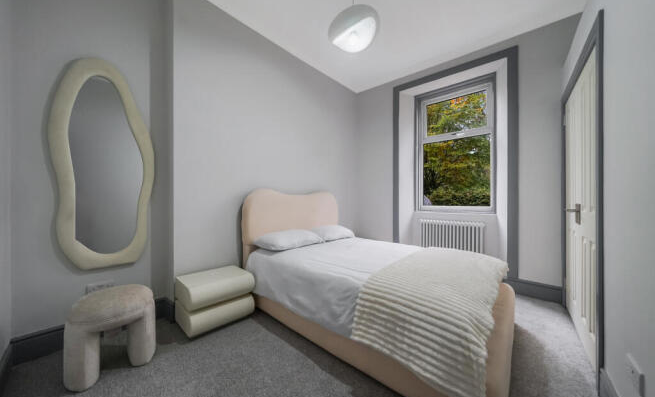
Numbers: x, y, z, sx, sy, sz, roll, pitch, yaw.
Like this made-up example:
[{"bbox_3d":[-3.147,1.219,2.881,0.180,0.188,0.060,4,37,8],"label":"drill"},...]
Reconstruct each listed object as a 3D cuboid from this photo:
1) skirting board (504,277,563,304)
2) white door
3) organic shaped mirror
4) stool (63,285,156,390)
[{"bbox_3d":[2.212,0.983,2.353,0.442,0.165,0.022,0,0,41],"label":"skirting board"},{"bbox_3d":[2.010,0.060,1.728,0.042,2.010,1.113,0,0,41],"label":"white door"},{"bbox_3d":[-1.689,-0.261,1.683,0.061,1.555,0.565,0,0,41],"label":"organic shaped mirror"},{"bbox_3d":[-1.385,0.855,1.422,0.425,0.420,0.425,0,0,41],"label":"stool"}]

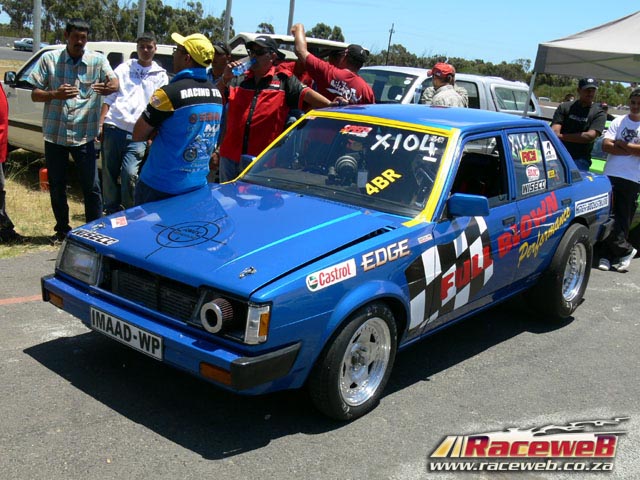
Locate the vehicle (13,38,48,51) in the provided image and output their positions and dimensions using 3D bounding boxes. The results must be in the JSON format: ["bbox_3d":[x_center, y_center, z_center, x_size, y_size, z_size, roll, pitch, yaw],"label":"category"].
[{"bbox_3d":[-32.714,-22.173,84.000,4.300,1.400,1.680,0,14,-24],"label":"vehicle"}]

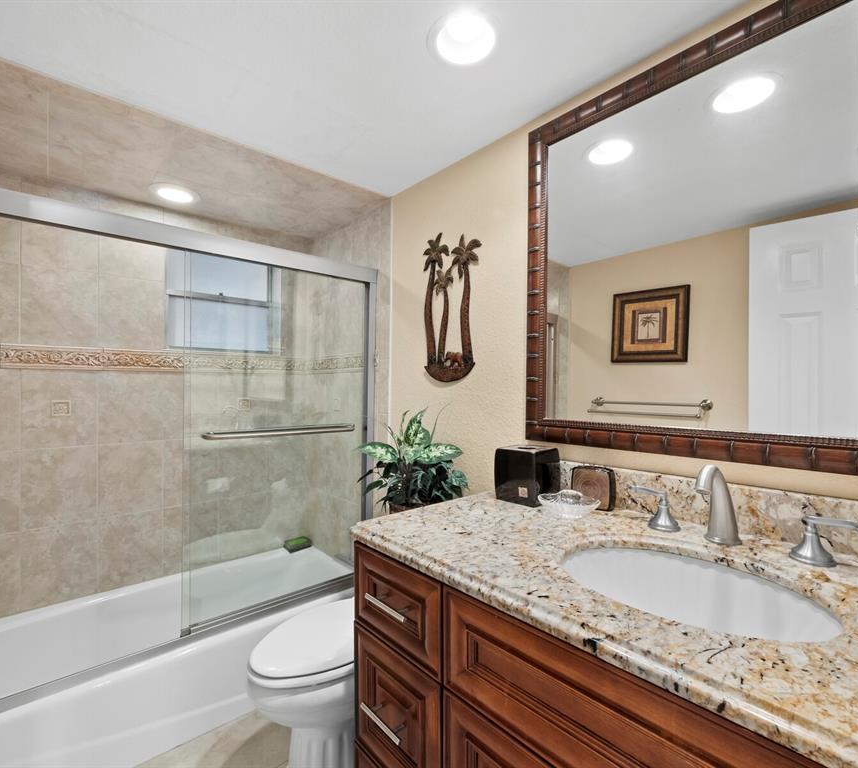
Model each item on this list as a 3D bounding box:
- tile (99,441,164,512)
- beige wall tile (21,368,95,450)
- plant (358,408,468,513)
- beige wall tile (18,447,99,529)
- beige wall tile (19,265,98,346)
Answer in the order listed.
[{"bbox_3d":[-1.404,0.443,1.957,0.249,0.329,0.010,0,0,-40],"label":"tile"},{"bbox_3d":[-1.540,0.104,1.733,0.242,0.324,0.014,0,0,-36],"label":"beige wall tile"},{"bbox_3d":[-0.056,0.300,1.530,0.350,0.430,0.380,0,0,0],"label":"plant"},{"bbox_3d":[-1.597,0.443,1.796,0.249,0.329,0.010,0,0,-40],"label":"beige wall tile"},{"bbox_3d":[-1.598,-0.327,1.800,0.249,0.329,0.010,0,0,-40],"label":"beige wall tile"}]

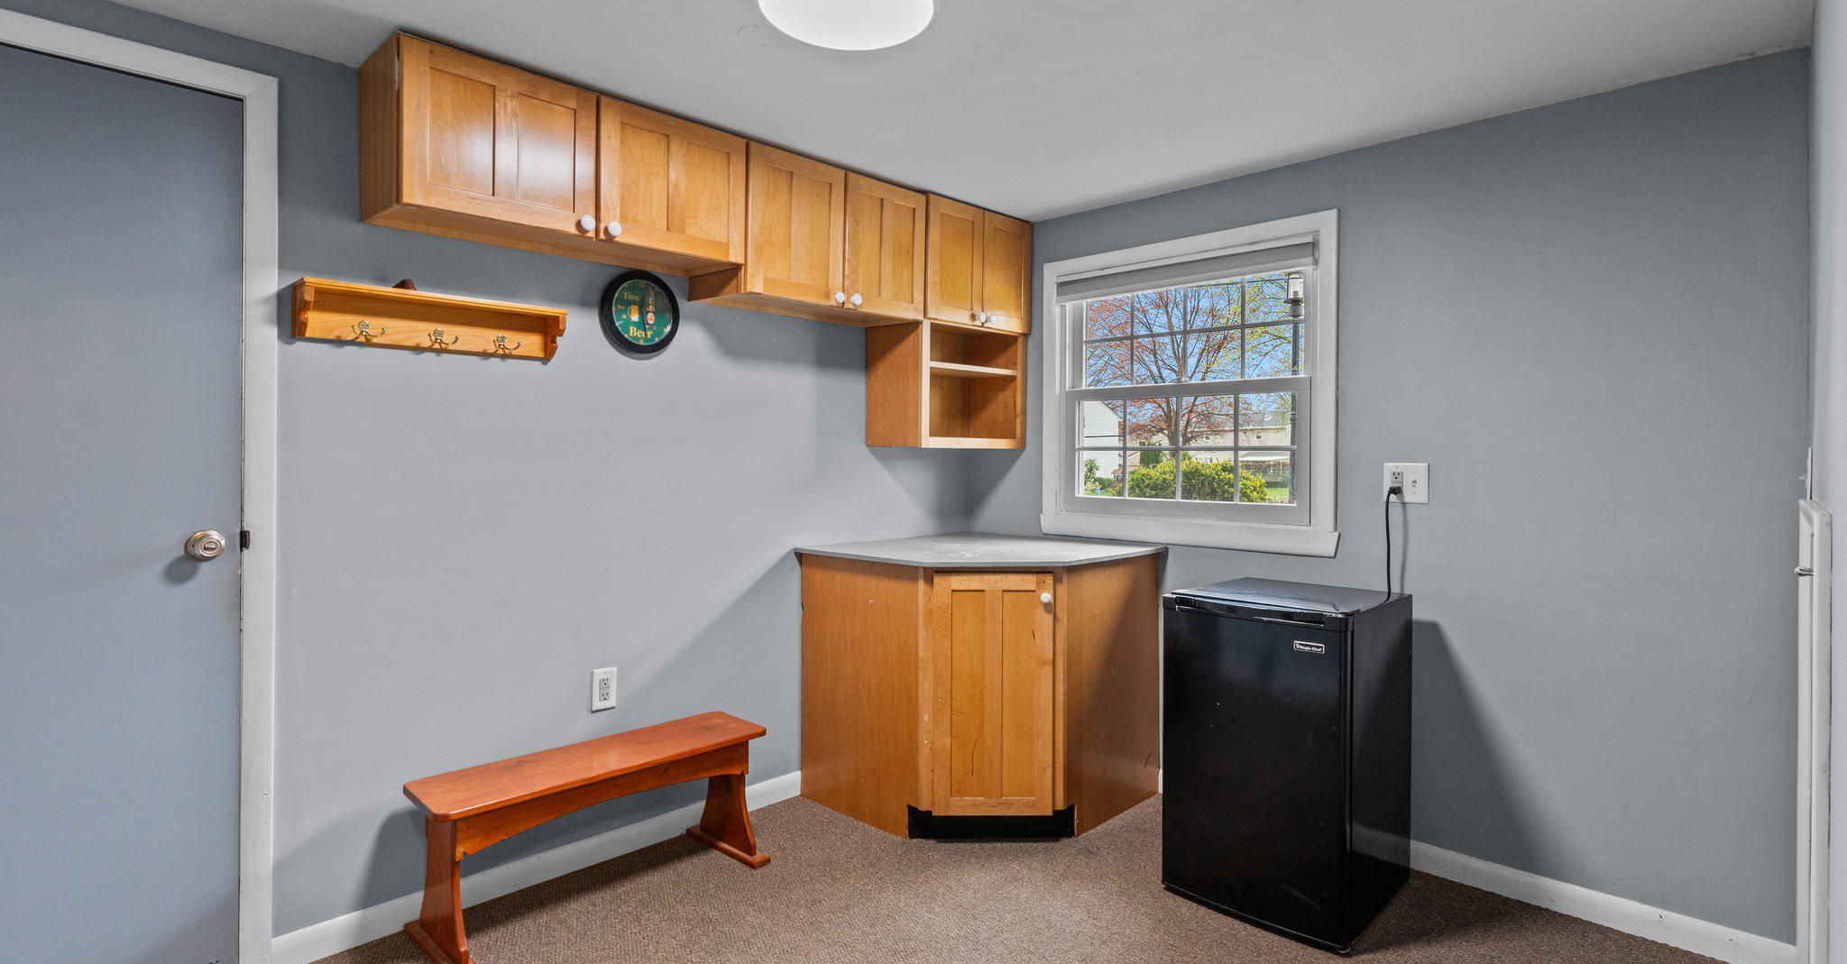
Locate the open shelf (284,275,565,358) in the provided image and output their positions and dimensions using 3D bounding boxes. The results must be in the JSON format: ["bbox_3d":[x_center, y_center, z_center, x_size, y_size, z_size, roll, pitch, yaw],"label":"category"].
[{"bbox_3d":[-1.234,-0.400,2.233,0.119,0.128,0.602,2,2,44],"label":"open shelf"}]

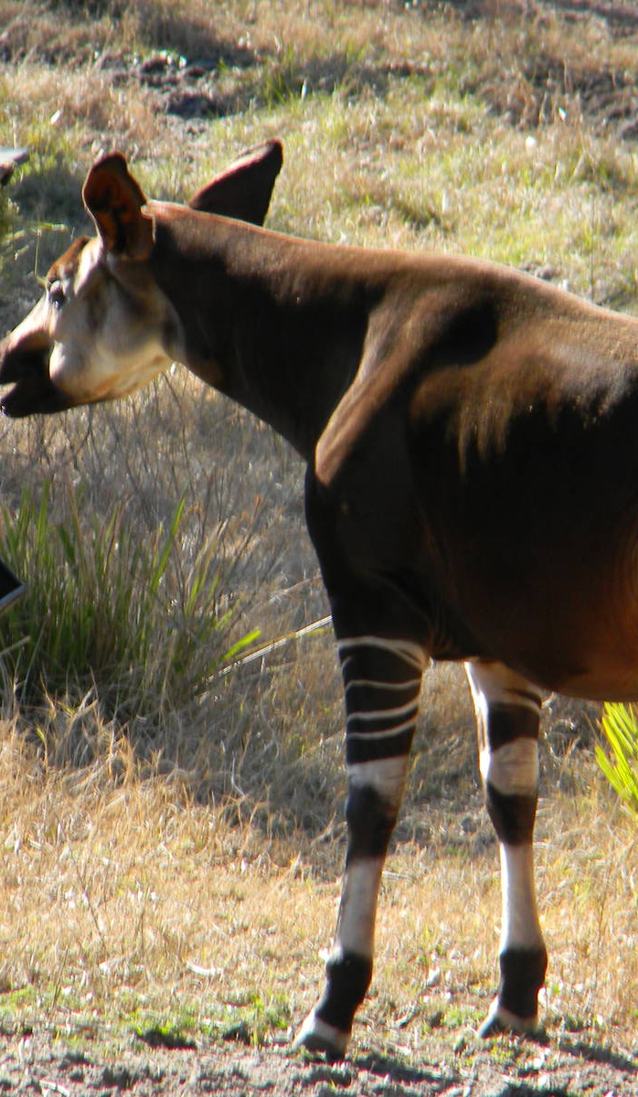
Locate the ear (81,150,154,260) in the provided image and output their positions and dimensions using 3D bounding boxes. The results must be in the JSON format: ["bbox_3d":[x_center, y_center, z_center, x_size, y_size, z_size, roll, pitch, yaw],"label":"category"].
[{"bbox_3d":[-0.389,-0.664,27.450,0.130,0.215,0.080,-3,10,34],"label":"ear"}]

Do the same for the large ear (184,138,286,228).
[{"bbox_3d":[-0.175,-0.700,27.650,0.250,0.130,0.075,-42,-9,-15],"label":"large ear"}]

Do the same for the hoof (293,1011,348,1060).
[{"bbox_3d":[0.003,0.936,27.200,0.105,0.085,0.085,4,9,30],"label":"hoof"}]

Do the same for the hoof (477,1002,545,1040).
[{"bbox_3d":[0.373,0.915,27.400,0.120,0.072,0.090,3,8,25],"label":"hoof"}]

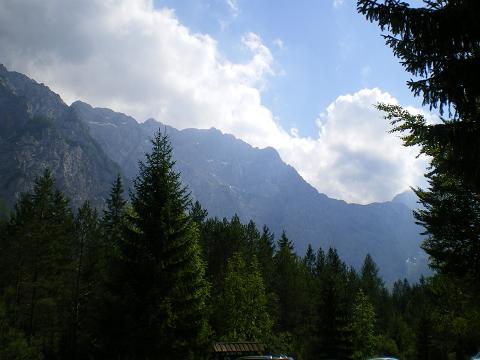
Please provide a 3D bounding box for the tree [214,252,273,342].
[{"bbox_3d":[0.193,7.596,29.095,3.300,7.400,3.300,-1,-19,0],"label":"tree"}]

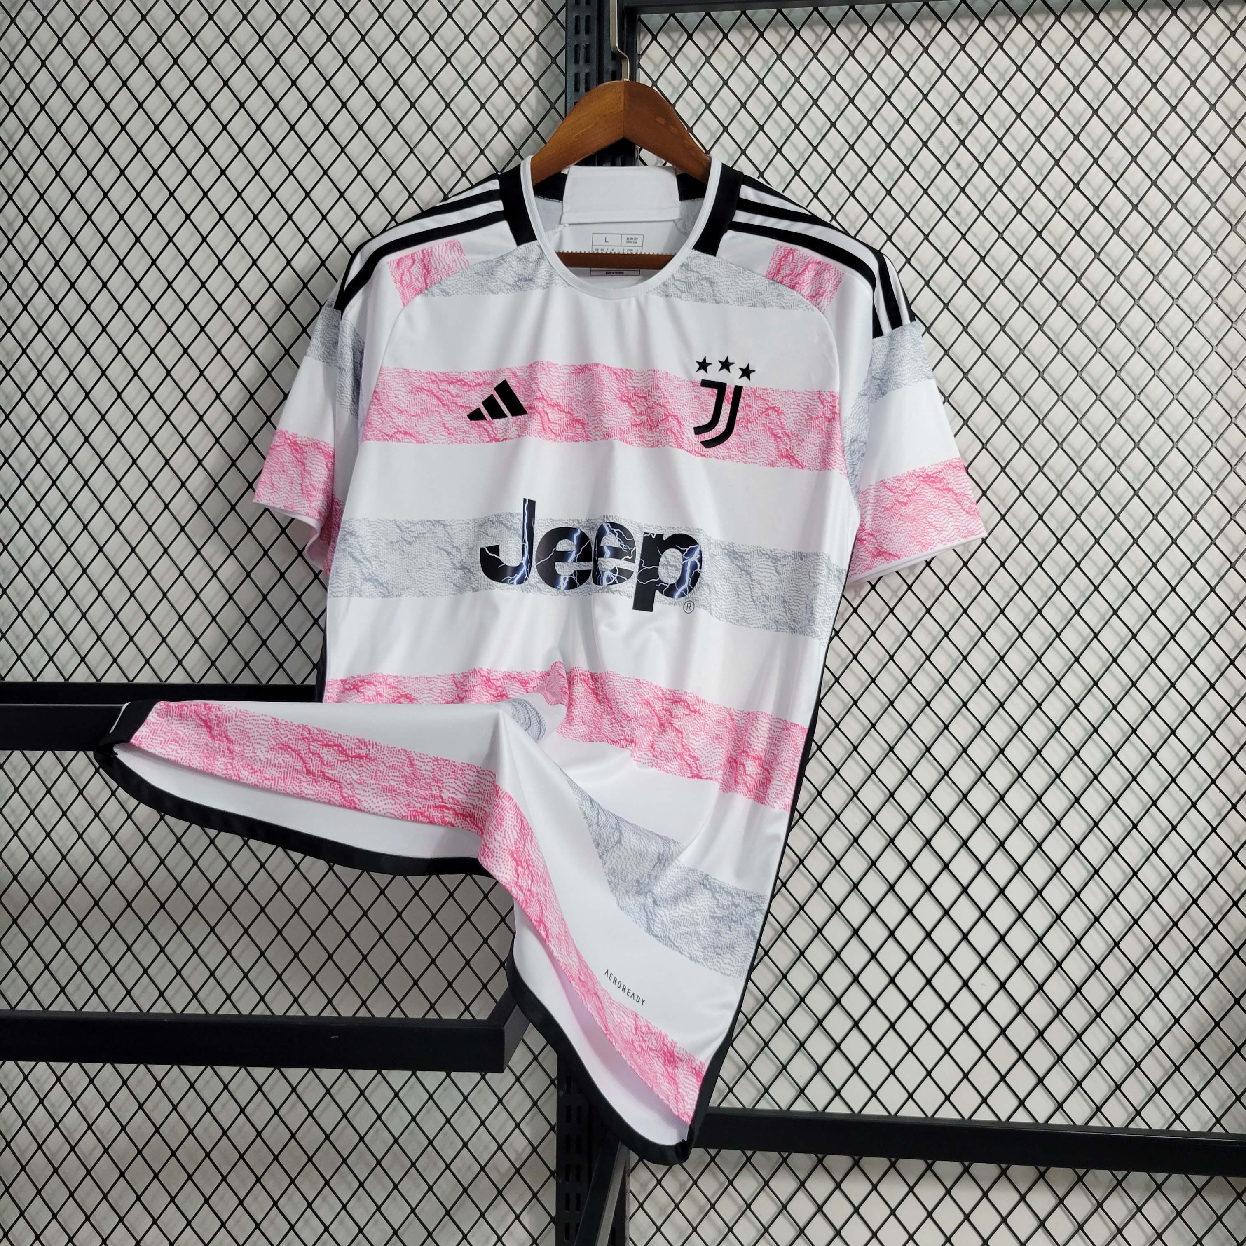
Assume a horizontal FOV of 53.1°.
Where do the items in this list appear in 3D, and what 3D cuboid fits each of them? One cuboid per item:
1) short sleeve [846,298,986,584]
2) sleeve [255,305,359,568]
[{"bbox_3d":[0.242,-0.150,1.050,0.115,0.232,0.135,0,-1,7],"label":"short sleeve"},{"bbox_3d":[-0.268,-0.162,1.090,0.100,0.235,0.135,0,-1,7],"label":"sleeve"}]

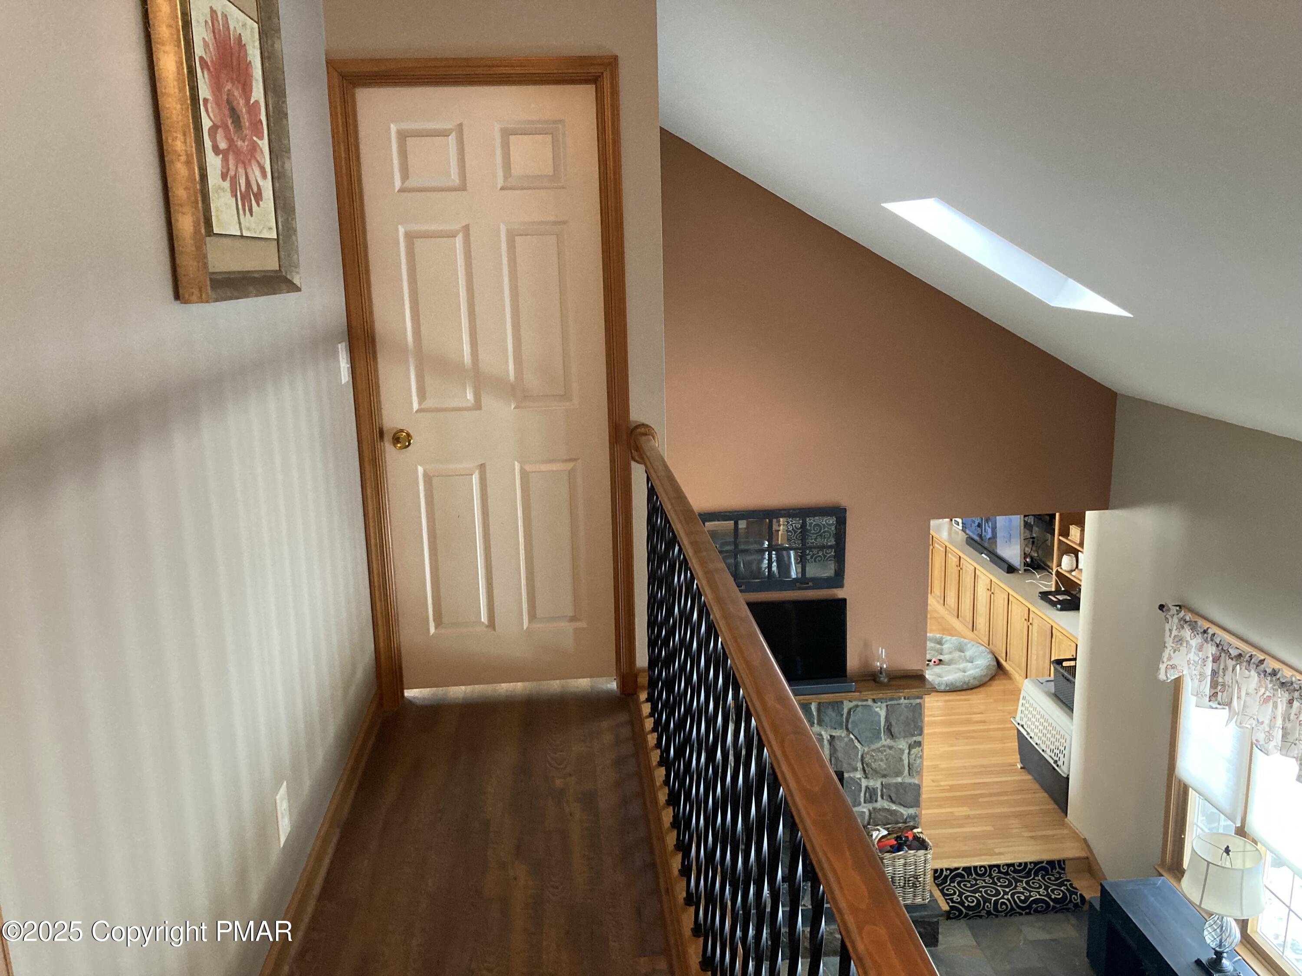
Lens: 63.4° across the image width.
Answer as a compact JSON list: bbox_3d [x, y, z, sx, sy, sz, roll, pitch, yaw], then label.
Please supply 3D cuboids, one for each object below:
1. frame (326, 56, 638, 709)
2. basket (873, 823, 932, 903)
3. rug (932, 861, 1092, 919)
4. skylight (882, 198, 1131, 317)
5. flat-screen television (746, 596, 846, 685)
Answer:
[{"bbox_3d":[-0.522,-0.301,3.523,0.895,2.130,0.120,-2,11,-4],"label":"frame"},{"bbox_3d":[1.553,2.374,6.621,0.360,0.385,0.315,-2,11,-4],"label":"basket"},{"bbox_3d":[2.332,2.632,6.881,0.910,0.215,0.300,-2,11,-4],"label":"rug"},{"bbox_3d":[1.551,-1.054,4.602,0.980,0.120,0.620,28,8,-9],"label":"skylight"},{"bbox_3d":[0.720,0.958,6.421,0.960,0.555,0.070,-2,11,-4],"label":"flat-screen television"}]

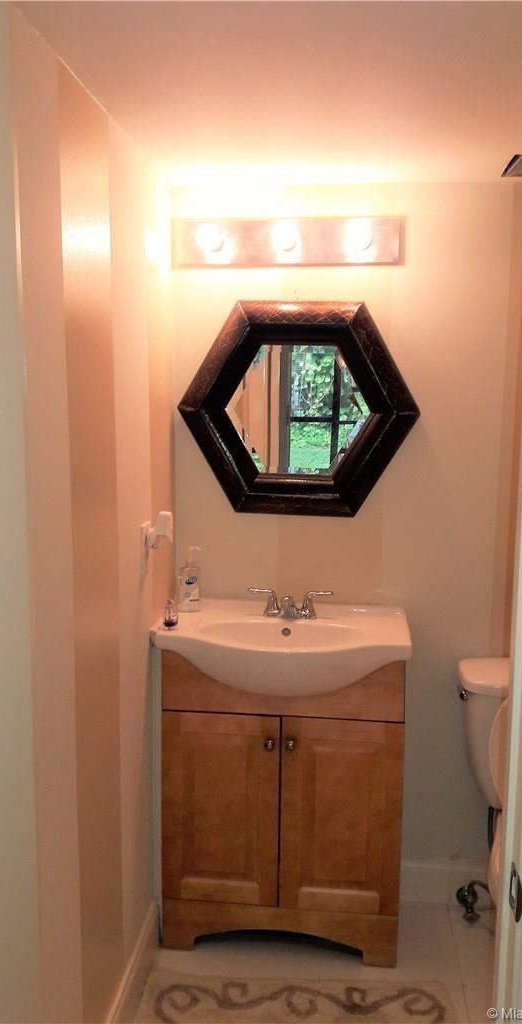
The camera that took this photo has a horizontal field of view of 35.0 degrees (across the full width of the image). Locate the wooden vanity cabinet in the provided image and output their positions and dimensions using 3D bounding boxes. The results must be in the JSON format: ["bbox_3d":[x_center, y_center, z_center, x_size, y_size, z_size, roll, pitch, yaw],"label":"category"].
[{"bbox_3d":[0.063,0.734,2.248,0.609,0.840,0.307,1,8,6],"label":"wooden vanity cabinet"}]

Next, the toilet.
[{"bbox_3d":[0.723,0.805,1.980,0.472,0.780,0.680,1,8,6],"label":"toilet"}]

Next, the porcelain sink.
[{"bbox_3d":[0.056,0.369,2.126,0.630,0.166,0.447,1,8,6],"label":"porcelain sink"}]

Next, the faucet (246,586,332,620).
[{"bbox_3d":[0.073,0.242,2.164,0.229,0.076,0.130,1,8,6],"label":"faucet"}]

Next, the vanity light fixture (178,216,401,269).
[{"bbox_3d":[0.066,-0.698,2.139,0.609,0.124,0.125,1,8,6],"label":"vanity light fixture"}]

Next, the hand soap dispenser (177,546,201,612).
[{"bbox_3d":[-0.190,0.180,2.234,0.062,0.175,0.042,-2,8,-19],"label":"hand soap dispenser"}]

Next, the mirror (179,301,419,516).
[{"bbox_3d":[0.100,-0.276,2.232,0.648,0.570,0.050,2,8,6],"label":"mirror"}]

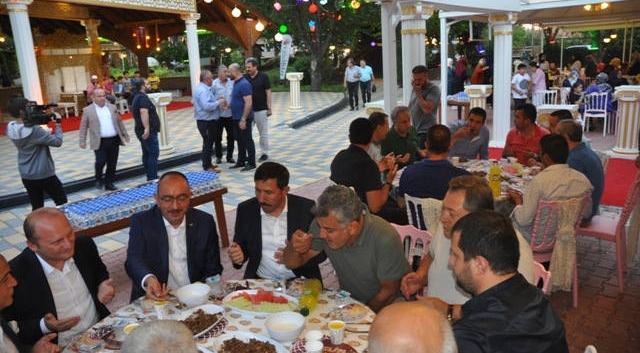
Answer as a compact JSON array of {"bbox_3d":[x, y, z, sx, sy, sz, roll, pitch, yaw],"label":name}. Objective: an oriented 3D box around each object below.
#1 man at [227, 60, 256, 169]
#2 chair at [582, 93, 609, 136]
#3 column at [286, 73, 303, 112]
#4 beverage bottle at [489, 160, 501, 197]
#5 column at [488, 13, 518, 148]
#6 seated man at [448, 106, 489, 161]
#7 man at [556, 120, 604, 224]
[{"bbox_3d":[-1.244,-0.924,7.876,0.400,1.740,0.500,-10,15,-27],"label":"man"},{"bbox_3d":[5.633,-1.294,9.783,0.420,0.870,0.440,9,18,41],"label":"chair"},{"bbox_3d":[-0.840,-2.792,15.800,0.440,1.170,0.440,2,14,20],"label":"column"},{"bbox_3d":[1.222,0.000,3.360,0.083,0.272,0.083,-3,13,0],"label":"beverage bottle"},{"bbox_3d":[3.376,-1.741,8.819,0.450,2.430,0.450,7,17,39],"label":"column"},{"bbox_3d":[1.447,-0.033,4.568,0.540,1.219,0.760,0,14,14],"label":"seated man"},{"bbox_3d":[2.081,0.165,4.115,0.760,1.240,0.520,5,16,31],"label":"man"}]

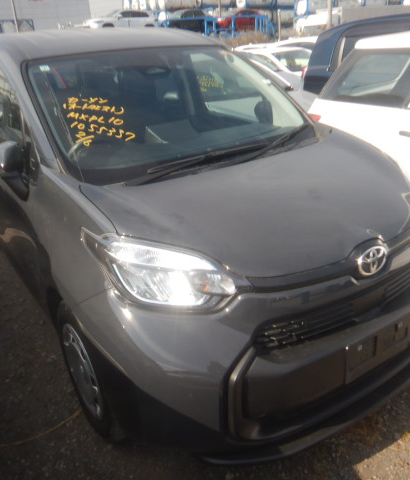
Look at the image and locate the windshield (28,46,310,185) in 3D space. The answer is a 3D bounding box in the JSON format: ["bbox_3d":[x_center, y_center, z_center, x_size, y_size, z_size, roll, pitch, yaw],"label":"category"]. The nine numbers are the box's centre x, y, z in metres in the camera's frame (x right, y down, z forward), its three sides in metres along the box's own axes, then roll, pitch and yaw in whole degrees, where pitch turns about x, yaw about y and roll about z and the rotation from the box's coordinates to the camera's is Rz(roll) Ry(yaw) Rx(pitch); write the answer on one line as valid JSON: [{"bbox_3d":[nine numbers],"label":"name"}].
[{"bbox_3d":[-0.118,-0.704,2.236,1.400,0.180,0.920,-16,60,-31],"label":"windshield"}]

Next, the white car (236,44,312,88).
[{"bbox_3d":[1.744,-4.395,12.000,1.760,1.550,4.400,-16,26,-31],"label":"white car"}]

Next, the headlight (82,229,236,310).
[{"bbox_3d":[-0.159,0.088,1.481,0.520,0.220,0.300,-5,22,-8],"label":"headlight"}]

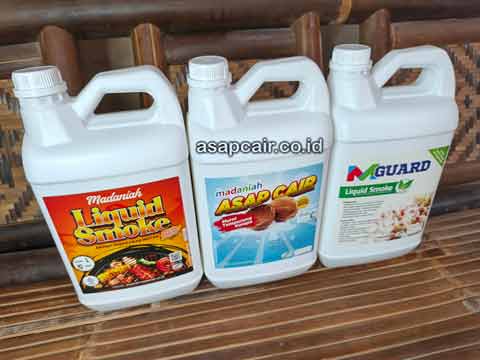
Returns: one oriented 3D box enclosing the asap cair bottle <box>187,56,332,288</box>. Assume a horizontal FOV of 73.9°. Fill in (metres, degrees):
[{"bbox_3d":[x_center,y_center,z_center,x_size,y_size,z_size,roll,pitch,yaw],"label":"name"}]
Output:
[{"bbox_3d":[0.024,-0.009,0.447,0.178,0.312,0.123,-8,30,-9],"label":"asap cair bottle"}]

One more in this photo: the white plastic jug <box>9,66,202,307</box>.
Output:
[{"bbox_3d":[-0.154,0.012,0.422,0.178,0.312,0.123,-10,31,-13],"label":"white plastic jug"}]

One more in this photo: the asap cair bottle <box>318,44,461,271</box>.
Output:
[{"bbox_3d":[0.200,-0.036,0.481,0.178,0.312,0.123,-6,30,-6],"label":"asap cair bottle"}]

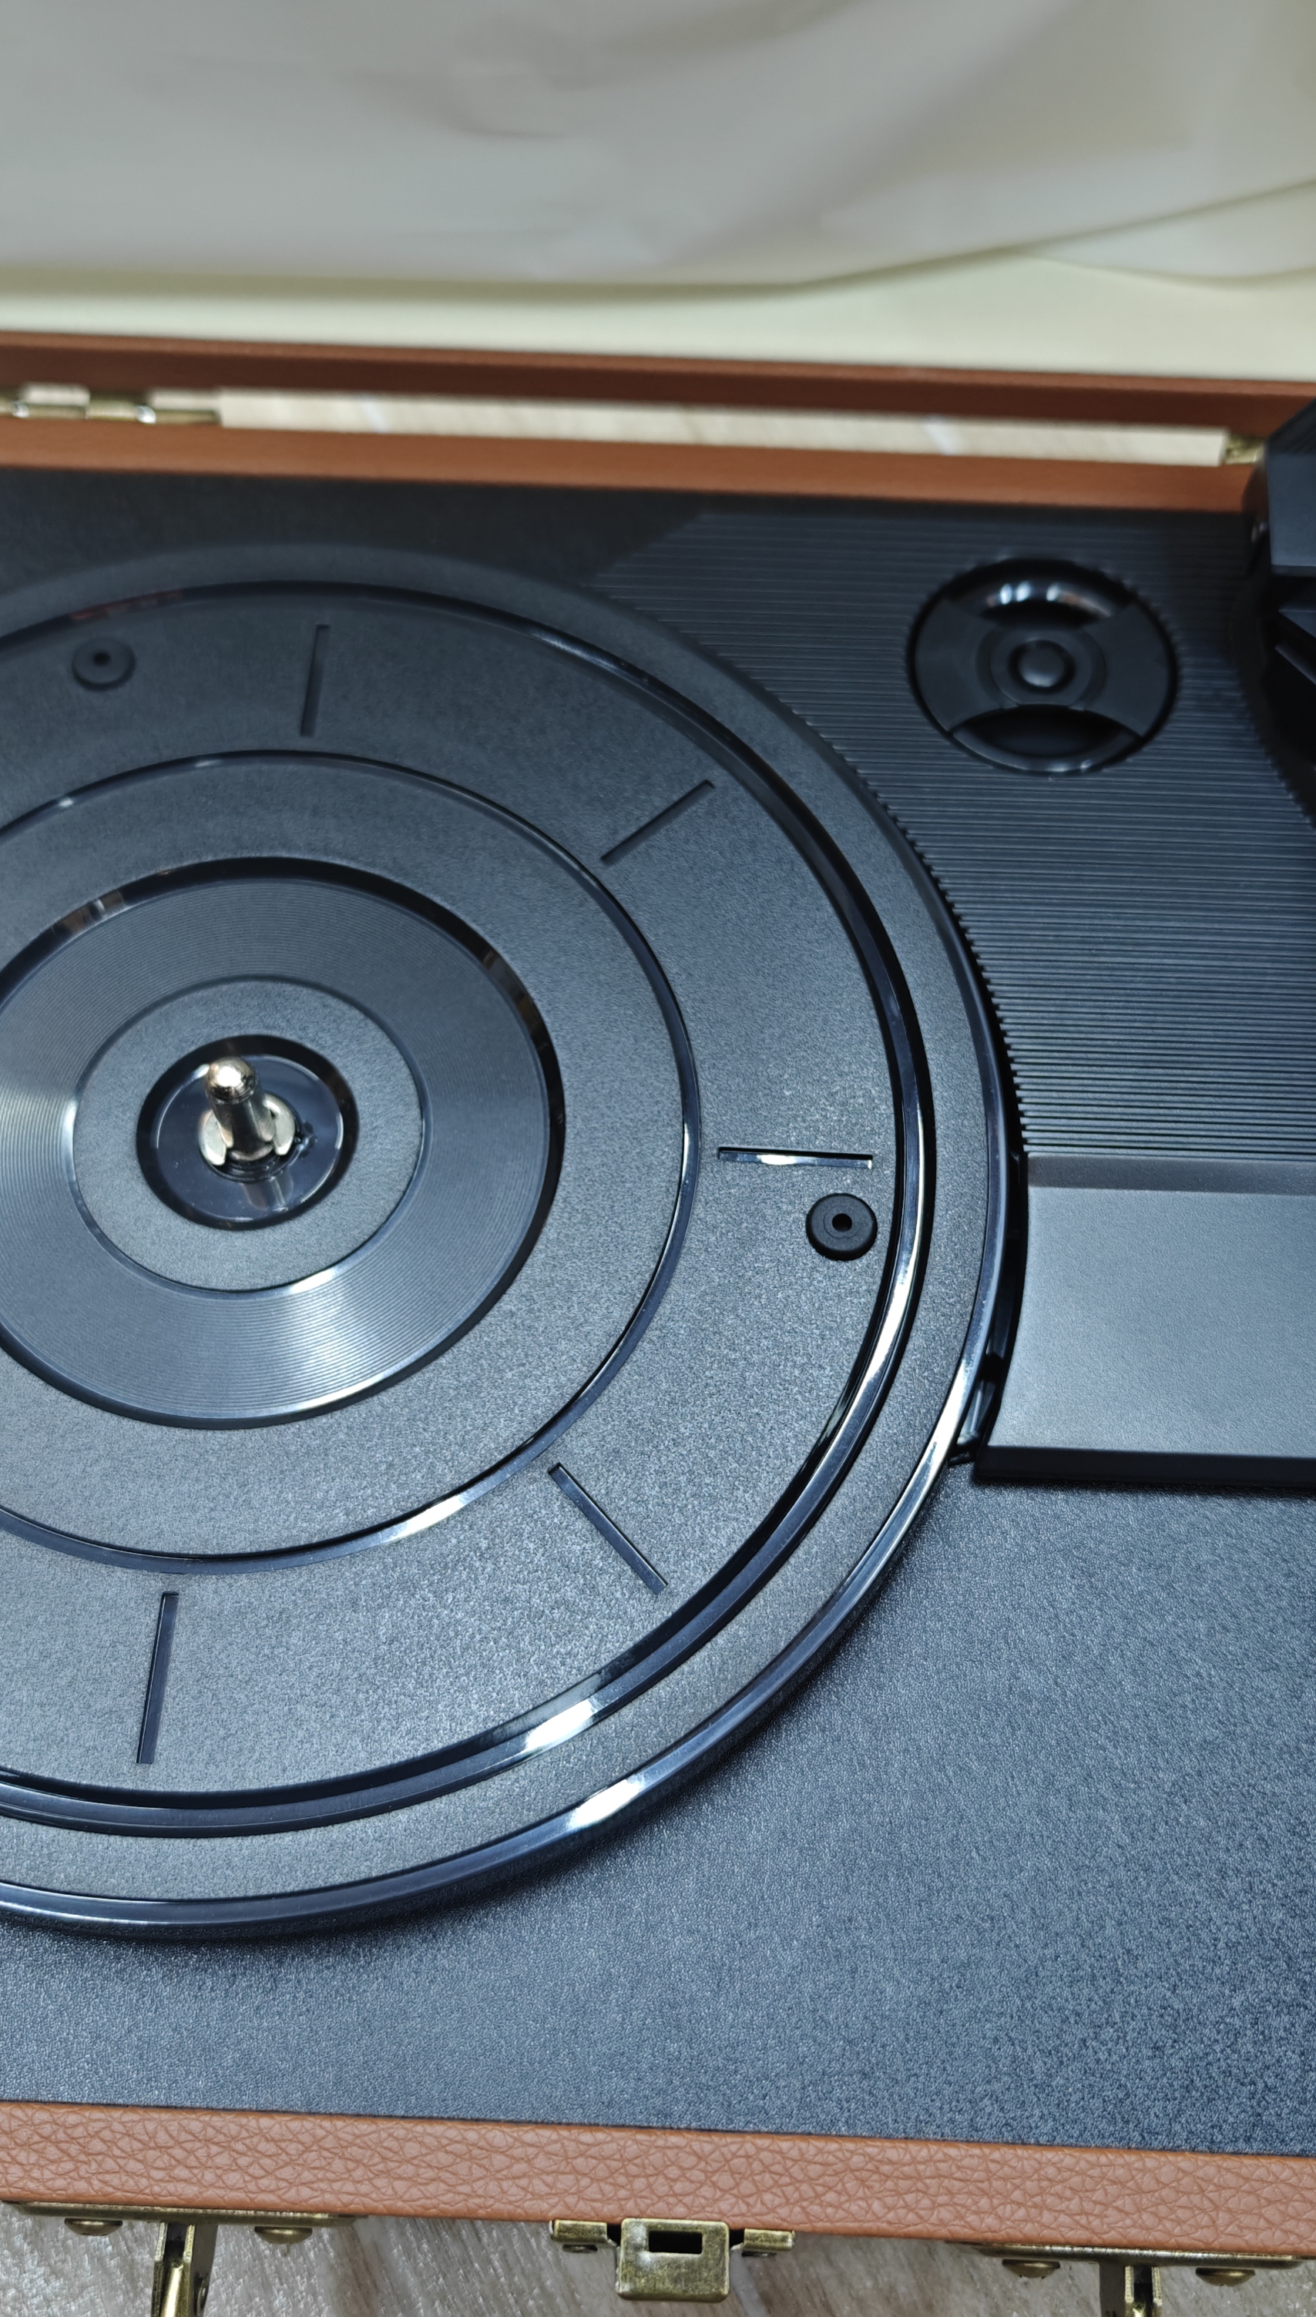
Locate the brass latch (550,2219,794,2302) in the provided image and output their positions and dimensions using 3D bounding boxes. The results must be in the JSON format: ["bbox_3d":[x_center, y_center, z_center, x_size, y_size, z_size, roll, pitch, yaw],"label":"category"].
[{"bbox_3d":[0.002,0.127,0.246,0.028,0.016,0.009,2,65,1],"label":"brass latch"}]

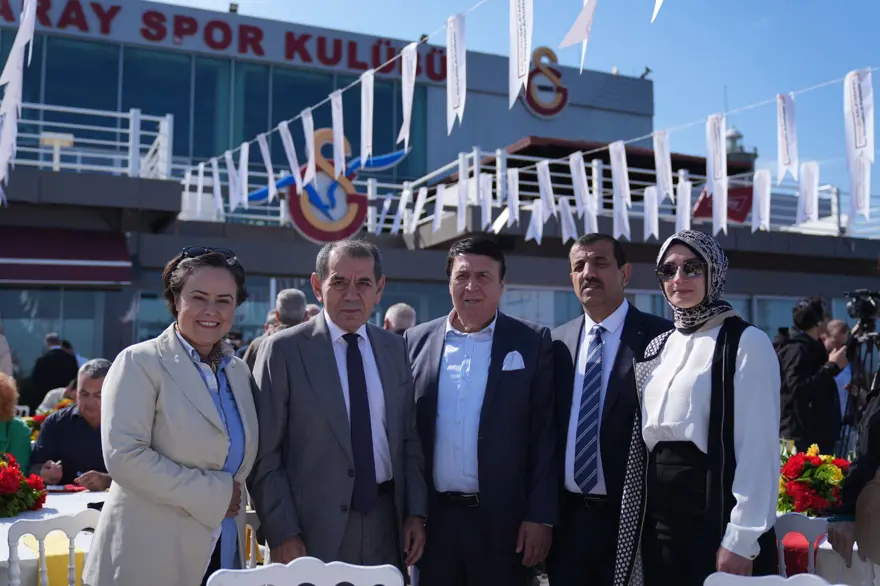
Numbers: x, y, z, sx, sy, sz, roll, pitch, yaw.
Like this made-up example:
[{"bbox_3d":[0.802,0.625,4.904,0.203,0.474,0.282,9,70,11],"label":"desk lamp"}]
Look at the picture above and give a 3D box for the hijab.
[{"bbox_3d":[0.692,-0.034,2.400,0.210,0.285,0.250,-1,-4,27],"label":"hijab"}]

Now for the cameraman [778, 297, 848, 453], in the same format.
[{"bbox_3d":[2.275,0.874,5.400,0.460,1.730,0.500,3,-4,-33],"label":"cameraman"}]

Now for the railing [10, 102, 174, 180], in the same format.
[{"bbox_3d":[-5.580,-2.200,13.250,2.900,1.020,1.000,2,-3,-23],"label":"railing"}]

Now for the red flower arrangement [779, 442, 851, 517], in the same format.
[{"bbox_3d":[1.461,0.725,3.450,0.330,0.280,0.330,1,-3,0],"label":"red flower arrangement"}]

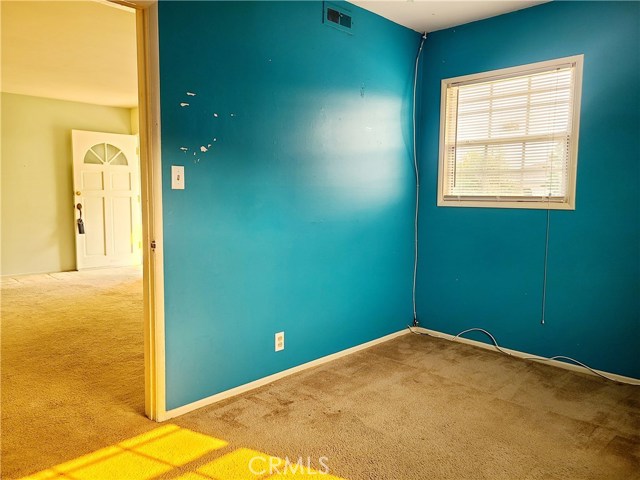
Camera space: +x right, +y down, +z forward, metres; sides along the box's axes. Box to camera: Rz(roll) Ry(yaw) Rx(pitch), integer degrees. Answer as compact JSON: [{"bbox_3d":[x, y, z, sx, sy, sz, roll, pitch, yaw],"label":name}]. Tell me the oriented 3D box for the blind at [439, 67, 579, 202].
[{"bbox_3d":[1.320,-0.730,3.471,0.915,0.904,0.040,6,8,44],"label":"blind"}]

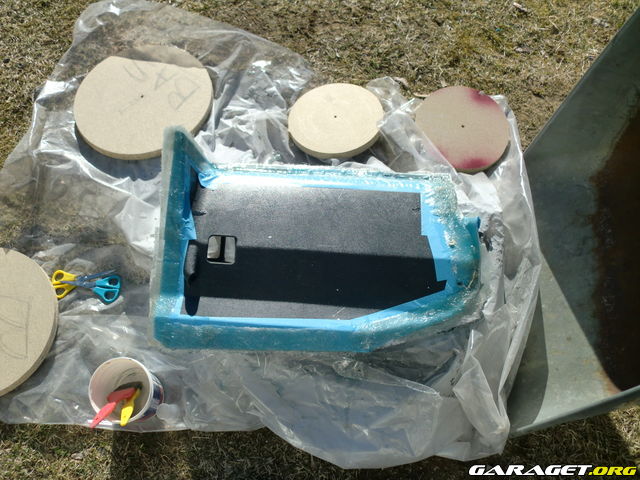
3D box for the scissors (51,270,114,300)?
[{"bbox_3d":[-0.490,0.080,1.347,0.130,0.010,0.065,-14,62,-6],"label":"scissors"}]

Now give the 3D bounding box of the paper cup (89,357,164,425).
[{"bbox_3d":[-0.346,0.278,1.180,0.110,0.115,0.110,0,71,1],"label":"paper cup"}]

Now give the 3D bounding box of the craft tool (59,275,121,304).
[{"bbox_3d":[-0.474,0.098,1.333,0.130,0.010,0.060,6,62,5],"label":"craft tool"}]

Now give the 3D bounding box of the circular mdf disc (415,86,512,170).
[{"bbox_3d":[0.324,-0.250,1.479,0.218,0.022,0.218,2,65,-3],"label":"circular mdf disc"}]

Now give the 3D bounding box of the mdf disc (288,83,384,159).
[{"bbox_3d":[0.037,-0.279,1.505,0.216,0.023,0.216,-2,59,4],"label":"mdf disc"}]

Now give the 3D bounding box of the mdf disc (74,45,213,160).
[{"bbox_3d":[-0.417,-0.332,1.544,0.330,0.024,0.330,-1,62,3],"label":"mdf disc"}]

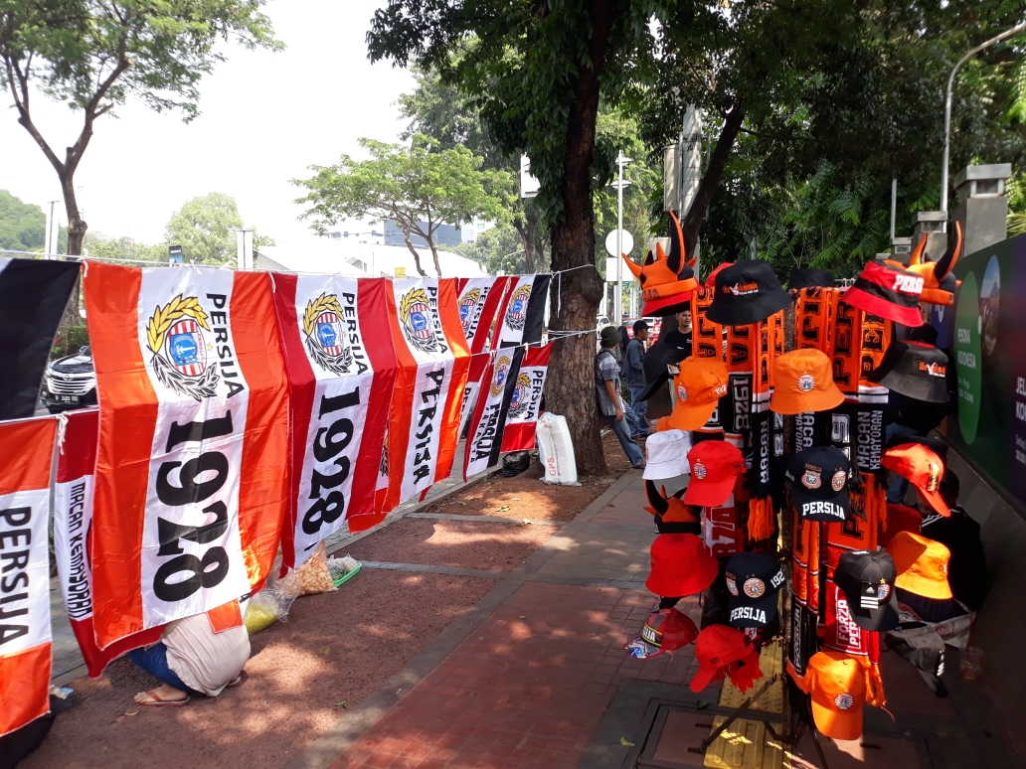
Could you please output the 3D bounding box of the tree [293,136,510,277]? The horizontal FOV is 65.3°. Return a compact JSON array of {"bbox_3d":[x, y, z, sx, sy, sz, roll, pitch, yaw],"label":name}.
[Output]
[{"bbox_3d":[-4.473,-5.347,32.000,8.800,9.200,8.400,-1,4,-8],"label":"tree"}]

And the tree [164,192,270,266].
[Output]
[{"bbox_3d":[-20.227,-8.084,54.000,7.000,10.400,7.000,1,5,20],"label":"tree"}]

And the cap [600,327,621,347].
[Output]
[{"bbox_3d":[1.101,-0.537,9.000,0.270,0.190,0.250,-3,5,-30],"label":"cap"}]

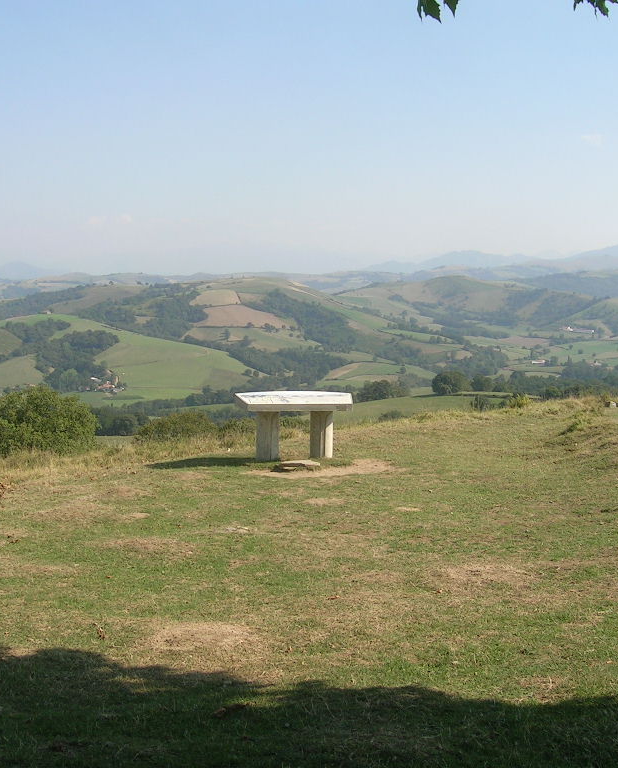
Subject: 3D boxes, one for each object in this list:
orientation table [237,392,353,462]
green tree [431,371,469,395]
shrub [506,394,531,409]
[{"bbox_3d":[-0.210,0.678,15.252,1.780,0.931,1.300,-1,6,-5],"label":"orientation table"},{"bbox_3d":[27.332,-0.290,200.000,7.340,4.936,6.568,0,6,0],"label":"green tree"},{"bbox_3d":[5.058,0.423,25.000,0.628,0.338,0.550,0,6,0],"label":"shrub"}]

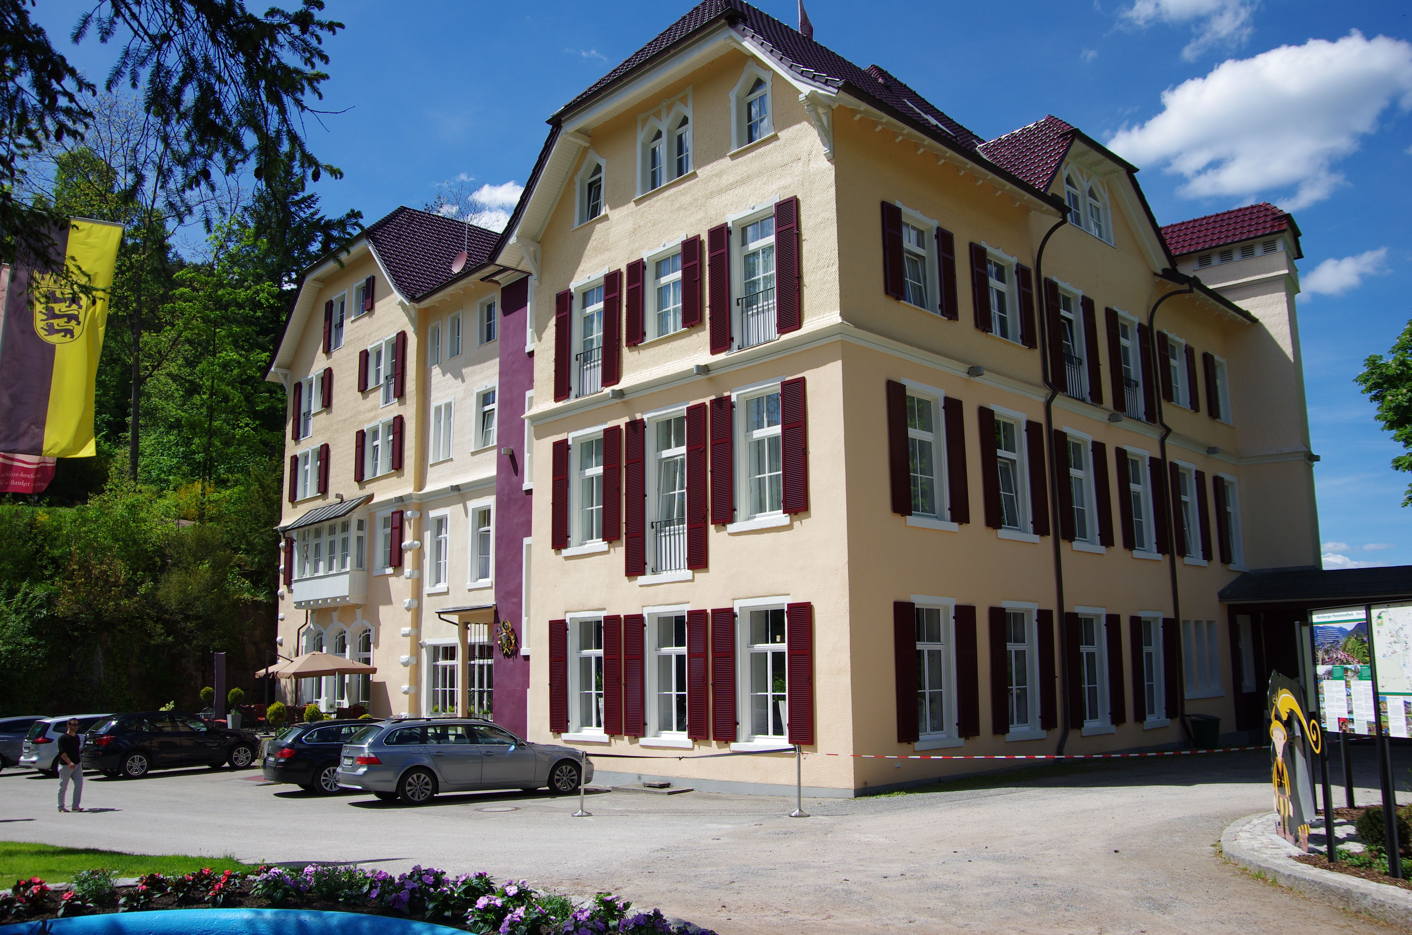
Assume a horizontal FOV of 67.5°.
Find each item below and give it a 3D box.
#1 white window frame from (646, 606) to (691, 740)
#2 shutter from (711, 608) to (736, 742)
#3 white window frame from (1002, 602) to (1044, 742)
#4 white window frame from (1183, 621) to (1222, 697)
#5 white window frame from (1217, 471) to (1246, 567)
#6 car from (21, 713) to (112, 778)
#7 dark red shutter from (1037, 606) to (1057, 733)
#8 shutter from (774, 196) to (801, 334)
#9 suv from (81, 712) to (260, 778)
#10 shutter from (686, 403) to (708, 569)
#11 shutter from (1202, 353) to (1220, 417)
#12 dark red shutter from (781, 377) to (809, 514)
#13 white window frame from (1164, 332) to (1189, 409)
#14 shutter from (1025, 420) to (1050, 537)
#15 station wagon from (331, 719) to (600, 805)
[{"bbox_3d":[-0.750,4.181,21.465,0.220,2.710,1.380,10,-15,-44],"label":"white window frame"},{"bbox_3d":[0.313,3.922,20.047,0.584,2.464,0.060,-11,-15,43],"label":"shutter"},{"bbox_3d":[6.406,4.104,21.422,1.420,2.700,0.200,10,-15,-42],"label":"white window frame"},{"bbox_3d":[13.216,5.120,28.205,2.350,2.030,0.180,9,-15,-42],"label":"white window frame"},{"bbox_3d":[15.446,1.602,31.093,1.400,2.800,0.200,9,-15,-42],"label":"white window frame"},{"bbox_3d":[-18.000,8.360,32.050,1.900,1.670,4.650,-10,-13,34],"label":"car"},{"bbox_3d":[7.298,4.301,22.546,0.620,2.490,0.060,9,-15,-42],"label":"dark red shutter"},{"bbox_3d":[1.527,-3.786,19.758,0.540,2.601,0.050,-11,-15,44],"label":"shutter"},{"bbox_3d":[-14.580,7.607,29.198,1.890,1.660,4.650,-13,-15,43],"label":"suv"},{"bbox_3d":[-0.177,0.367,20.722,0.540,3.258,0.050,-11,-15,44],"label":"shutter"},{"bbox_3d":[14.518,-2.330,30.319,0.620,1.889,0.050,10,-15,-42],"label":"shutter"},{"bbox_3d":[1.597,-0.397,19.066,0.550,2.446,0.050,-11,-15,44],"label":"dark red shutter"},{"bbox_3d":[13.338,-2.741,29.963,1.430,2.110,0.200,9,-15,-42],"label":"white window frame"},{"bbox_3d":[7.159,0.232,22.751,0.600,2.468,0.050,10,-15,-42],"label":"shutter"},{"bbox_3d":[-4.510,5.586,20.314,4.840,1.485,1.850,7,-15,-32],"label":"station wagon"}]

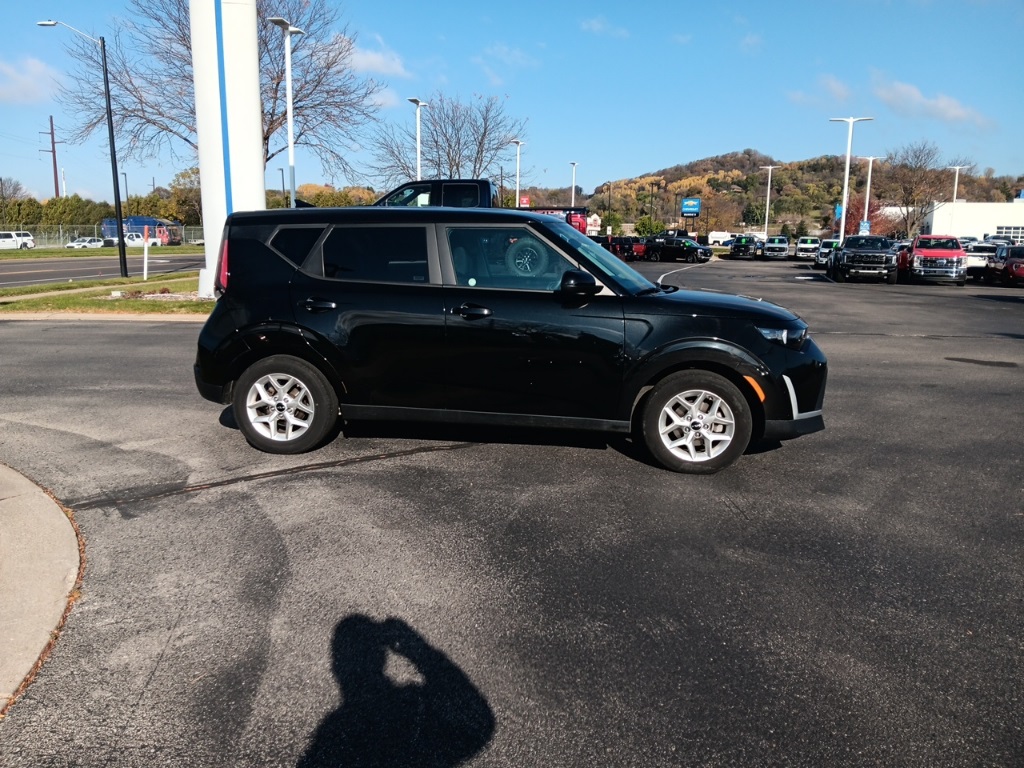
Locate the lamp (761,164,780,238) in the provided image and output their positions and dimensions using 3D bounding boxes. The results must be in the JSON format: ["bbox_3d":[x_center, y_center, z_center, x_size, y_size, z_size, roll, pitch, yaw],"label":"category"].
[{"bbox_3d":[23.653,-15.799,71.152,2.050,8.300,0.400,4,11,18],"label":"lamp"}]

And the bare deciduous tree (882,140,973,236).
[{"bbox_3d":[31.751,-14.057,59.870,7.060,9.410,6.700,1,11,0],"label":"bare deciduous tree"}]

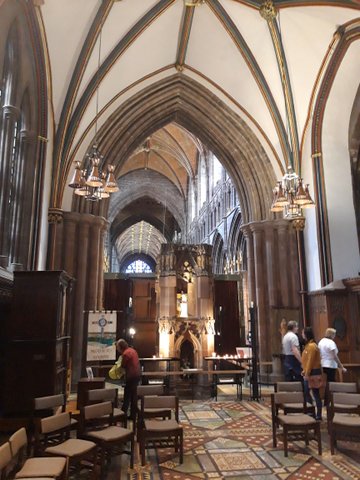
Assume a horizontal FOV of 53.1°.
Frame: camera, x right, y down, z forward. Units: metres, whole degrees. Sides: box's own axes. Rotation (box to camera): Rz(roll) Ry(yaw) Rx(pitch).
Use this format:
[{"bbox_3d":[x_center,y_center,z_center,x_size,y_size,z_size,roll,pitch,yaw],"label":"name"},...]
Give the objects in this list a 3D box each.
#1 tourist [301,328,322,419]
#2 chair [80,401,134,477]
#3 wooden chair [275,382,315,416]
[{"bbox_3d":[2.550,2.545,6.964,0.460,1.670,0.360,11,-16,-43],"label":"tourist"},{"bbox_3d":[-0.960,2.617,4.790,0.471,0.769,0.523,-11,-16,43],"label":"chair"},{"bbox_3d":[1.939,2.825,6.055,0.520,0.750,0.490,1,-12,-7],"label":"wooden chair"}]

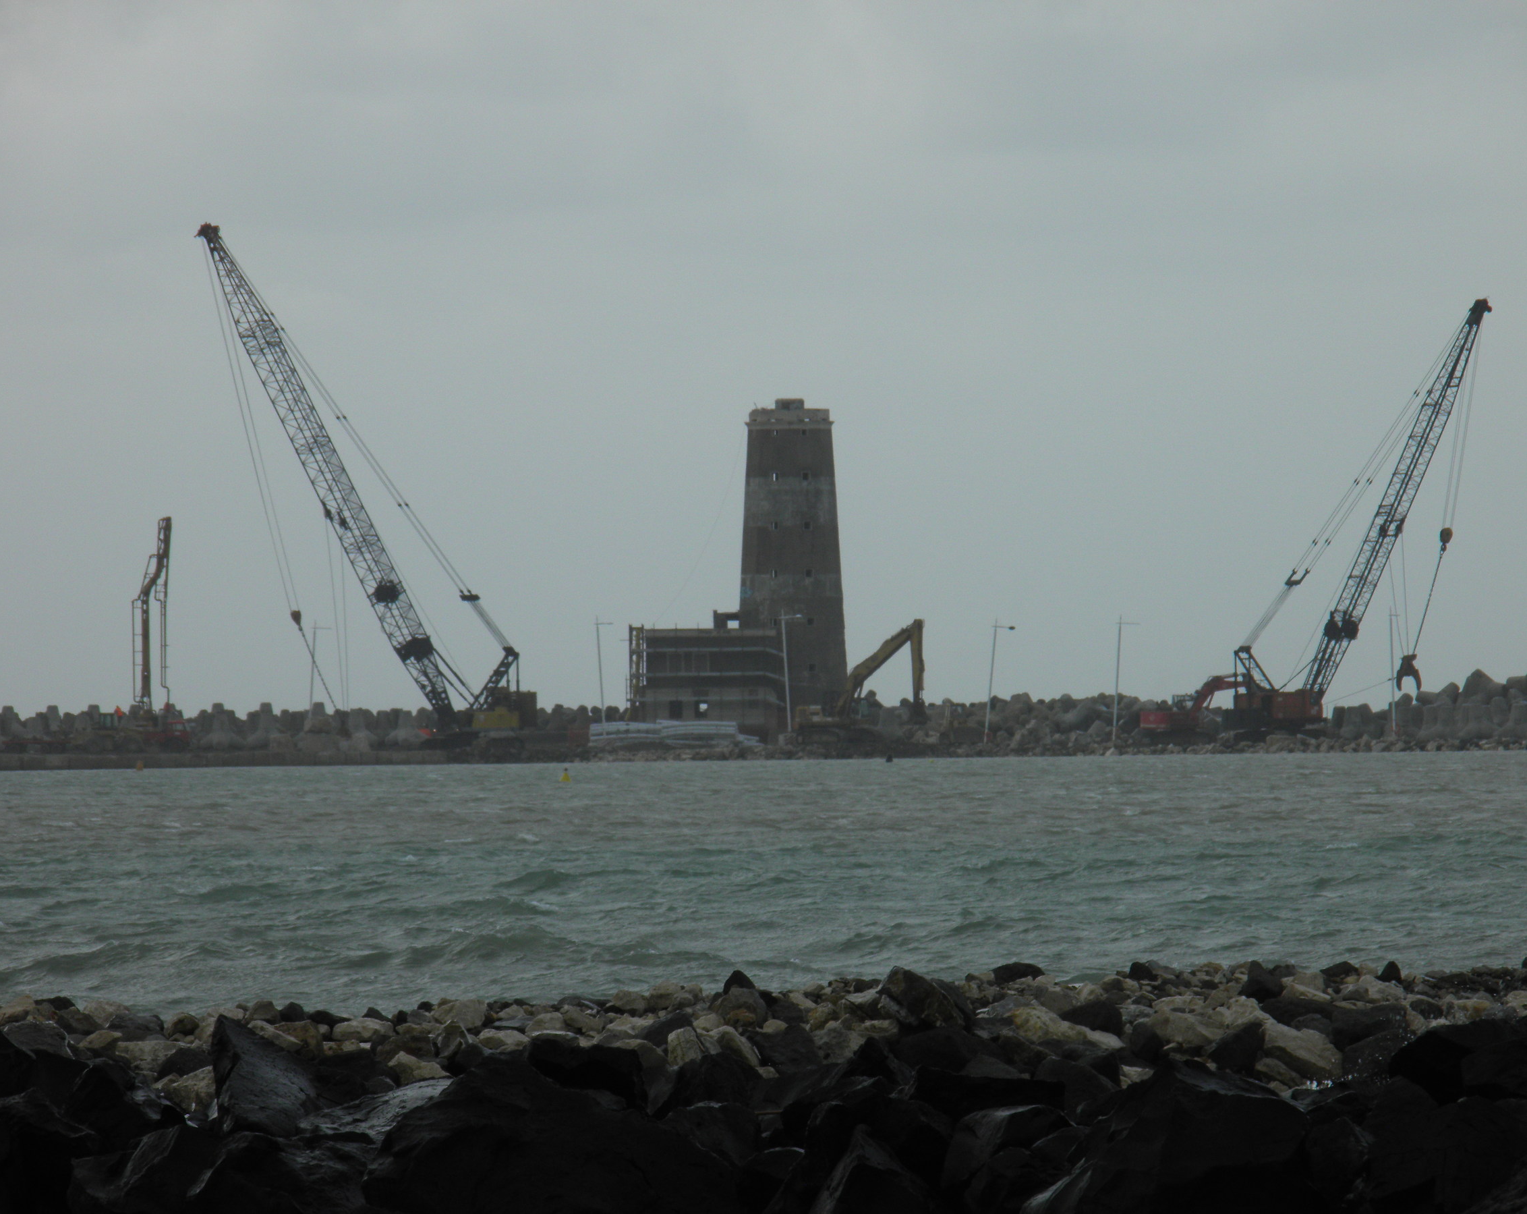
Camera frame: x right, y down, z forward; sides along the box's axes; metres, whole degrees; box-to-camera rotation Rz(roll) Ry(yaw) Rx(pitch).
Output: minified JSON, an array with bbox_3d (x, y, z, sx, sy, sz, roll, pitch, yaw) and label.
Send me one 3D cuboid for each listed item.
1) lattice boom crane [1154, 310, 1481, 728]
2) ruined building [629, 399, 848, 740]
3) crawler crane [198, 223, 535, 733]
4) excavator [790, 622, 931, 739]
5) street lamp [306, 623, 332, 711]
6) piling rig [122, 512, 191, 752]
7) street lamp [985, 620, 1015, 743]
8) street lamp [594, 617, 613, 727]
[{"bbox_3d":[47.641,-7.014,1390.000,22.800,35.500,5.500,-1,0,-25],"label":"lattice boom crane"},{"bbox_3d":[-1.952,-2.877,1405.000,17.900,27.900,13.500,-1,0,0],"label":"ruined building"},{"bbox_3d":[-32.198,-9.555,1390.000,28.500,42.000,5.800,-1,0,25],"label":"crawler crane"},{"bbox_3d":[7.797,5.925,1385.000,10.800,10.000,3.400,-1,0,8],"label":"excavator"},{"bbox_3d":[-35.722,6.302,1390.000,2.000,10.000,0.350,-1,0,0],"label":"street lamp"},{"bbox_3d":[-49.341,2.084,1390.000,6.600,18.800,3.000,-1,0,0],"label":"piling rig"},{"bbox_3d":[18.885,5.925,1385.000,2.300,10.000,0.350,-1,0,0],"label":"street lamp"},{"bbox_3d":[-12.828,5.984,1387.000,1.800,10.100,0.350,-1,0,0],"label":"street lamp"}]

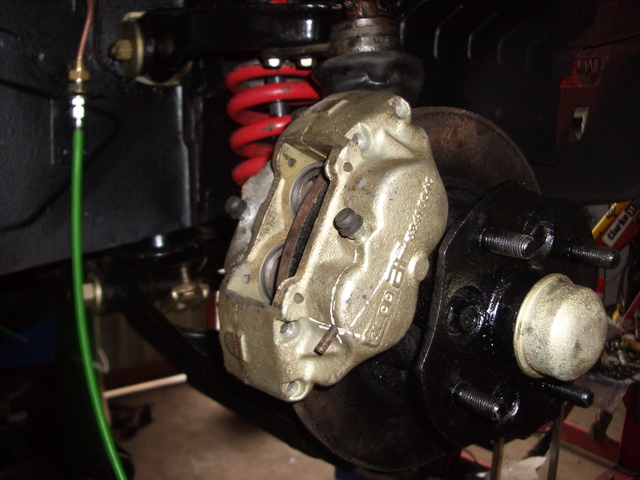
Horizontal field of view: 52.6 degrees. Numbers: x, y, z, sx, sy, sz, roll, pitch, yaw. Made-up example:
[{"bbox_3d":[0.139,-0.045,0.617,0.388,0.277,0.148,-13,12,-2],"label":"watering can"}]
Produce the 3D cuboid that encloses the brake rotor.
[{"bbox_3d":[0.075,0.035,0.410,0.234,0.234,0.030,-5,11,-34],"label":"brake rotor"}]

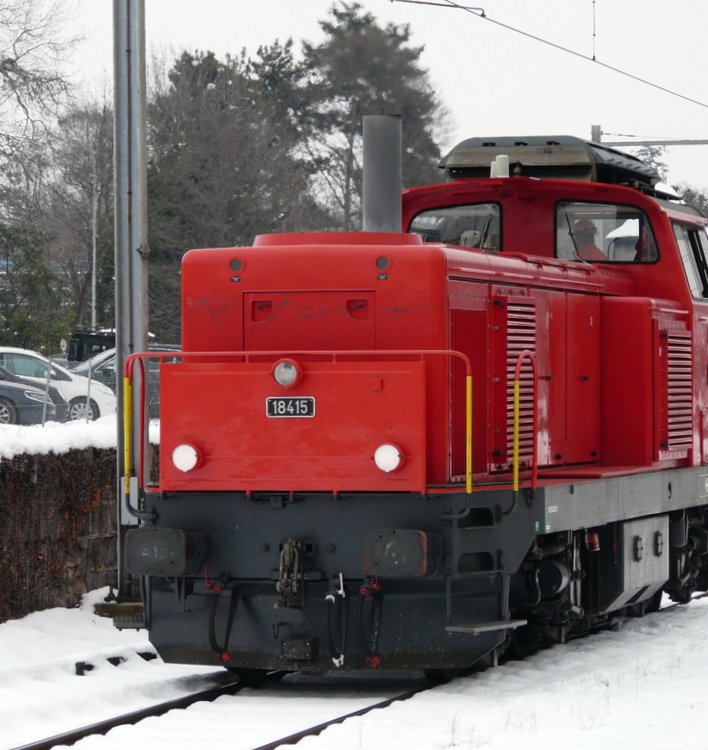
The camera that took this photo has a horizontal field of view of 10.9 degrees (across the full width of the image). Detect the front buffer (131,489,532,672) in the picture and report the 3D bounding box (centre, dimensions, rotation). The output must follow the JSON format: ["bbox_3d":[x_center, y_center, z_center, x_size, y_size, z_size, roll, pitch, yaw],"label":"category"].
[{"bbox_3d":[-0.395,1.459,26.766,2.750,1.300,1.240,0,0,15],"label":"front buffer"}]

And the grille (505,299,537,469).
[{"bbox_3d":[1.328,0.088,29.389,0.070,1.310,1.030,0,0,15],"label":"grille"}]

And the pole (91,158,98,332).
[{"bbox_3d":[-7.799,-2.798,112.000,0.130,7.540,0.130,0,0,15],"label":"pole"}]

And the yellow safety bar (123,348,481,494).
[{"bbox_3d":[-0.431,0.339,26.649,2.600,1.040,0.160,0,0,15],"label":"yellow safety bar"}]

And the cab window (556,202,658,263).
[{"bbox_3d":[2.335,-1.306,34.230,0.950,0.550,0.070,0,0,15],"label":"cab window"}]

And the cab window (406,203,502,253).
[{"bbox_3d":[0.905,-1.298,34.609,0.950,0.550,0.070,0,0,15],"label":"cab window"}]

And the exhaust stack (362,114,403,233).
[{"bbox_3d":[0.225,-1.511,29.161,0.320,1.040,0.320,0,0,15],"label":"exhaust stack"}]

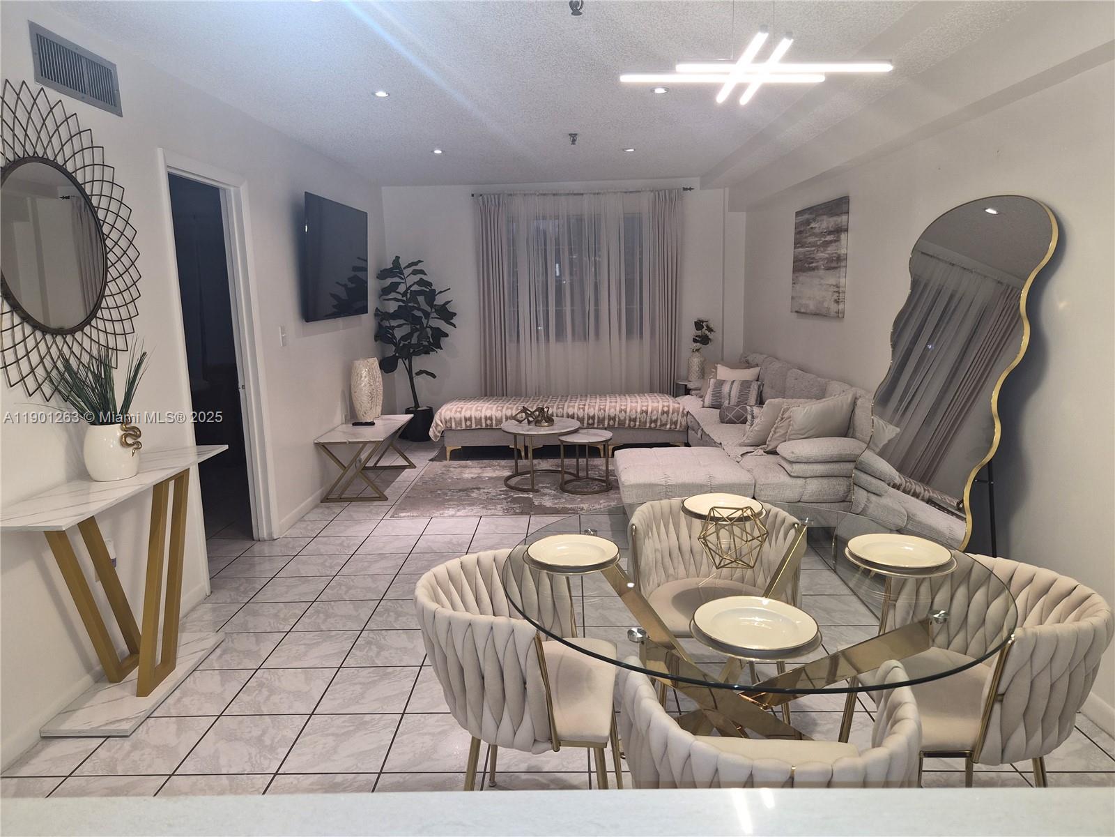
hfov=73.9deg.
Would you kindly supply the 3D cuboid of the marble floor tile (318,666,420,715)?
[{"bbox_3d":[-0.699,1.017,2.772,0.322,0.010,0.322,-1,10,1],"label":"marble floor tile"}]

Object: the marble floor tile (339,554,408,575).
[{"bbox_3d":[-0.984,0.791,3.990,0.314,0.013,0.314,-1,10,1],"label":"marble floor tile"}]

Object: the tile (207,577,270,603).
[{"bbox_3d":[-1.629,0.860,3.688,0.314,0.013,0.314,-1,10,1],"label":"tile"}]

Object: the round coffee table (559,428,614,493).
[{"bbox_3d":[0.209,0.316,5.449,0.400,0.400,0.400,-1,10,1],"label":"round coffee table"}]

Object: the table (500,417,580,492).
[{"bbox_3d":[-0.126,0.261,5.731,0.630,0.440,0.630,-1,10,1],"label":"table"}]

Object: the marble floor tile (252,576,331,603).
[{"bbox_3d":[-1.351,0.878,3.795,0.325,0.010,0.325,-1,10,1],"label":"marble floor tile"}]

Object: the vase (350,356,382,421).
[{"bbox_3d":[-1.582,-0.243,6.214,0.230,0.500,0.250,-1,10,1],"label":"vase"}]

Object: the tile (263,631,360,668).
[{"bbox_3d":[-1.032,0.982,3.138,0.325,0.010,0.325,-1,10,1],"label":"tile"}]

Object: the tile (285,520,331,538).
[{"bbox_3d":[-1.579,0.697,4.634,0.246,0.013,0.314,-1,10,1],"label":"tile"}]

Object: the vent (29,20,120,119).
[{"bbox_3d":[-1.762,-1.280,2.749,0.025,0.200,0.498,-1,10,1],"label":"vent"}]

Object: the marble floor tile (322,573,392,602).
[{"bbox_3d":[-1.004,0.854,3.713,0.318,0.010,0.318,-1,10,1],"label":"marble floor tile"}]

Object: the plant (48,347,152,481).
[{"bbox_3d":[-1.629,-0.014,2.705,0.310,0.480,0.330,-1,10,1],"label":"plant"}]

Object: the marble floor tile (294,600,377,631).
[{"bbox_3d":[-1.009,0.909,3.395,0.318,0.010,0.318,-1,10,1],"label":"marble floor tile"}]

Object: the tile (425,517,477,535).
[{"bbox_3d":[-0.676,0.698,4.758,0.325,0.010,0.325,-1,10,1],"label":"tile"}]

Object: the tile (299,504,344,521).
[{"bbox_3d":[-1.591,0.650,5.062,0.232,0.010,0.322,-1,10,1],"label":"tile"}]

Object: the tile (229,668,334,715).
[{"bbox_3d":[-1.038,1.037,2.813,0.325,0.010,0.325,-1,10,1],"label":"tile"}]

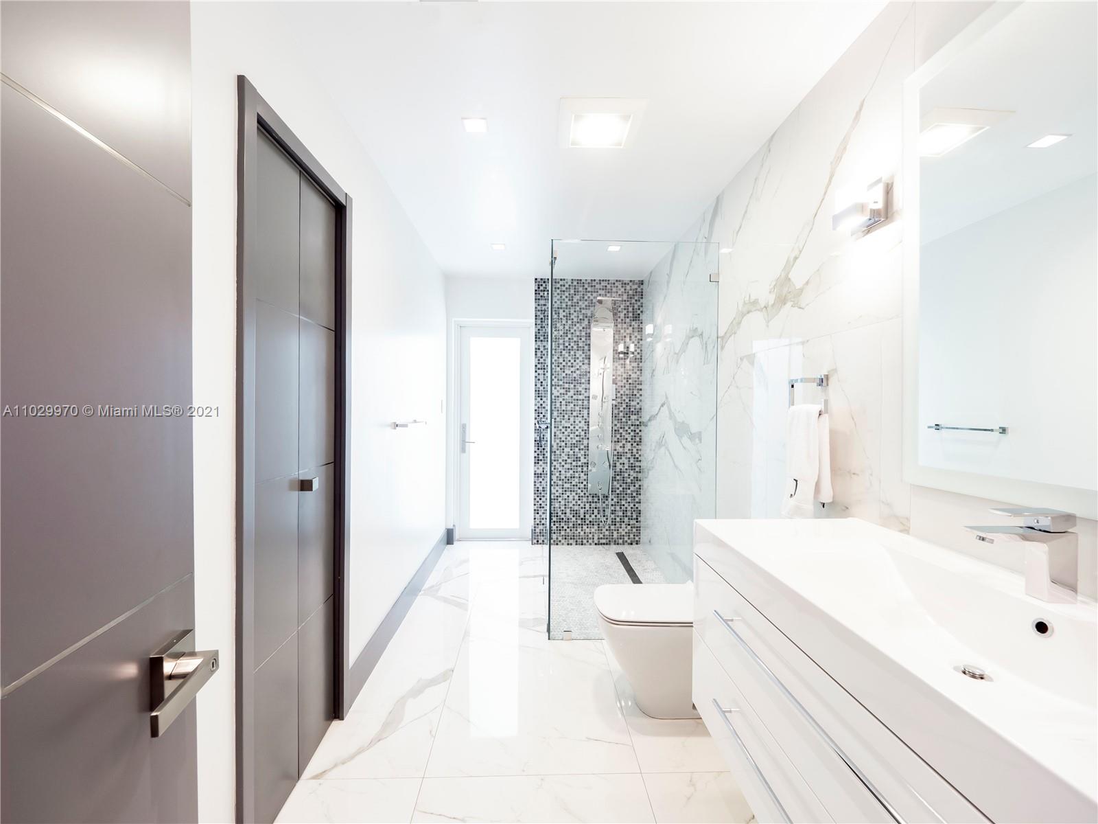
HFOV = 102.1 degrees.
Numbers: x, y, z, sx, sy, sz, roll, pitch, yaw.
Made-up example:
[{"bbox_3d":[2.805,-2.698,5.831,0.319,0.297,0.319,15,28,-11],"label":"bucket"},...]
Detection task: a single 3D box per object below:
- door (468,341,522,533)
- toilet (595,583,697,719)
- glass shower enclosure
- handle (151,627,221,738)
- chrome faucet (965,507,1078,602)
[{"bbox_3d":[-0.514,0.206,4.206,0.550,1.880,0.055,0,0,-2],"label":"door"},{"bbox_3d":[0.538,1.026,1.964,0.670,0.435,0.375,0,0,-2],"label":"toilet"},{"bbox_3d":[0.435,0.150,3.229,0.930,2.170,1.620,0,0,-2],"label":"glass shower enclosure"},{"bbox_3d":[-0.453,0.328,0.534,0.056,0.064,0.136,0,0,-10],"label":"handle"},{"bbox_3d":[0.848,0.257,0.801,0.168,0.160,0.043,0,0,-2],"label":"chrome faucet"}]

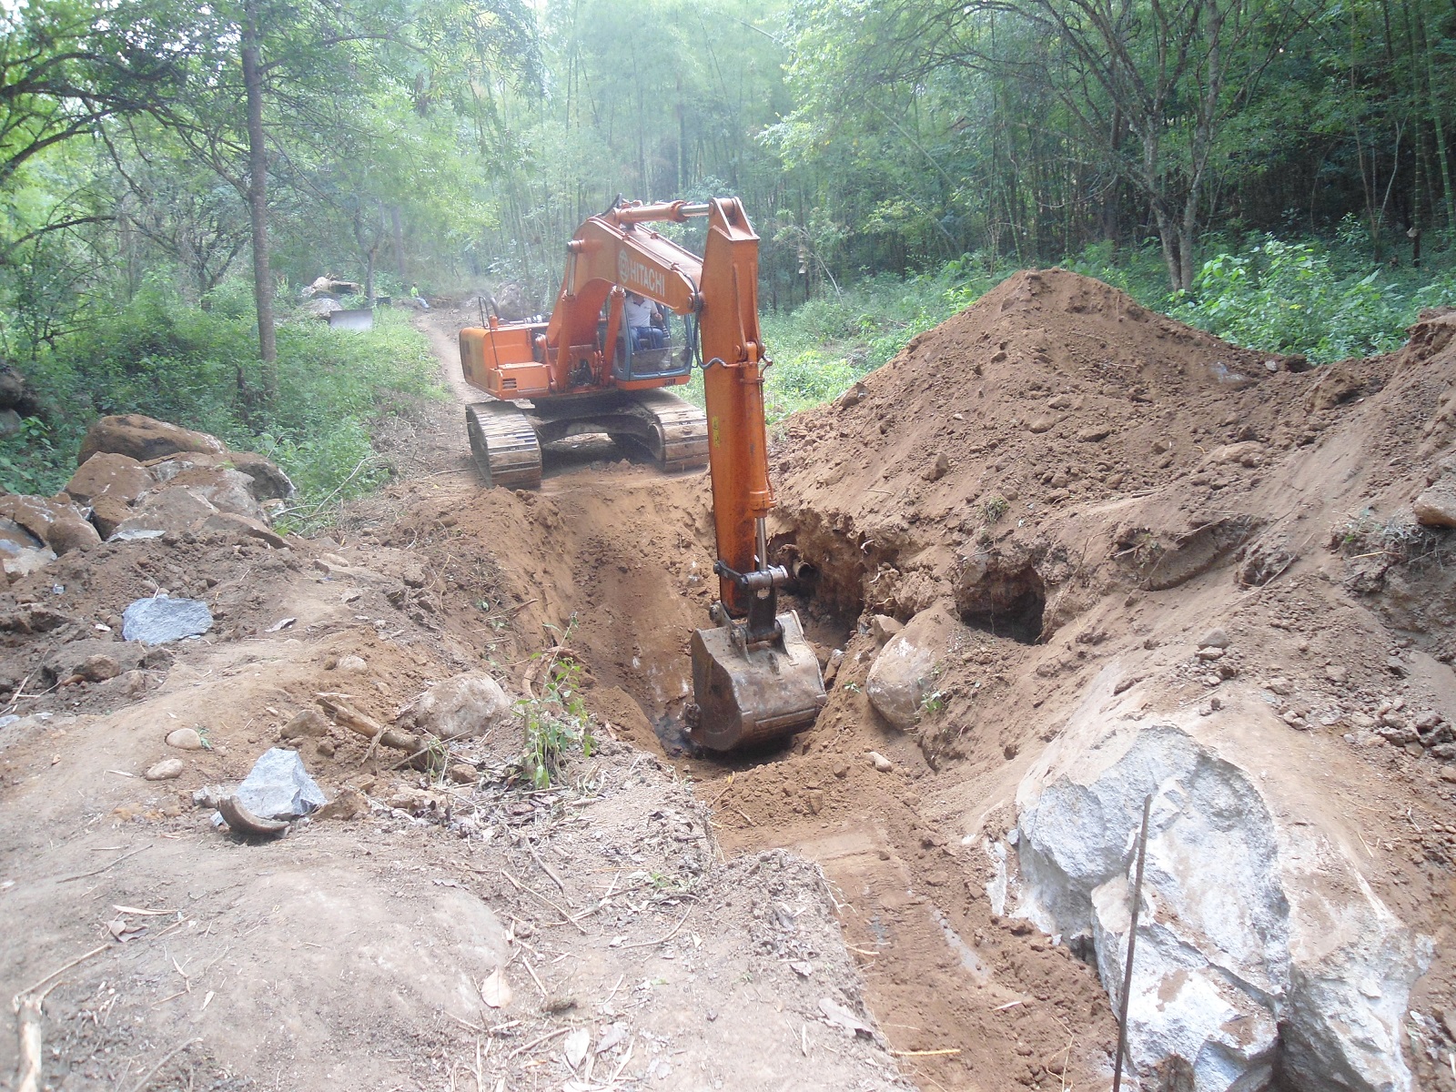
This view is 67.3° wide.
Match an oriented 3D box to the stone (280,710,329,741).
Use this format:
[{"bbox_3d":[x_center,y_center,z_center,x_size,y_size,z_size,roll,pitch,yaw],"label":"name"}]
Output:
[{"bbox_3d":[-1.821,0.775,4.700,0.190,0.100,0.140,-8,17,-21],"label":"stone"}]

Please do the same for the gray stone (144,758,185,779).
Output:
[{"bbox_3d":[-2.212,0.874,4.300,0.145,0.075,0.105,-10,17,-27],"label":"gray stone"}]

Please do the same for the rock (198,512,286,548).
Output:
[{"bbox_3d":[-4.293,-0.136,9.700,0.700,0.280,0.460,-9,17,-24],"label":"rock"}]

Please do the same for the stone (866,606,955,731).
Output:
[{"bbox_3d":[1.562,1.050,9.300,0.800,1.000,0.800,0,11,9],"label":"stone"}]

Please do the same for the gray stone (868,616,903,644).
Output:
[{"bbox_3d":[1.418,0.742,9.700,0.320,0.260,0.280,-1,11,8],"label":"gray stone"}]

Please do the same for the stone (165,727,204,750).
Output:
[{"bbox_3d":[-2.289,0.811,4.600,0.145,0.075,0.115,-9,17,-26],"label":"stone"}]

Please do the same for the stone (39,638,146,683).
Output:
[{"bbox_3d":[-3.334,0.601,5.750,0.480,0.190,0.330,-9,13,-31],"label":"stone"}]

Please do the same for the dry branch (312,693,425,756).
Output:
[{"bbox_3d":[-1.516,0.767,4.650,0.680,0.130,0.130,15,19,31],"label":"dry branch"}]

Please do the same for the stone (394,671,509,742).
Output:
[{"bbox_3d":[-1.221,0.716,4.900,0.510,0.290,0.400,-5,11,-15],"label":"stone"}]

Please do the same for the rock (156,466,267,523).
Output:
[{"bbox_3d":[-4.833,-0.483,10.200,1.000,0.480,0.680,-9,17,-25],"label":"rock"}]

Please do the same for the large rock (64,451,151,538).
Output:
[{"bbox_3d":[-5.823,-0.477,10.300,0.800,0.760,0.720,-8,13,-29],"label":"large rock"}]

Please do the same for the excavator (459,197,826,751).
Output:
[{"bbox_3d":[-1.421,-1.583,13.666,2.950,4.950,9.750,-10,17,-21],"label":"excavator"}]

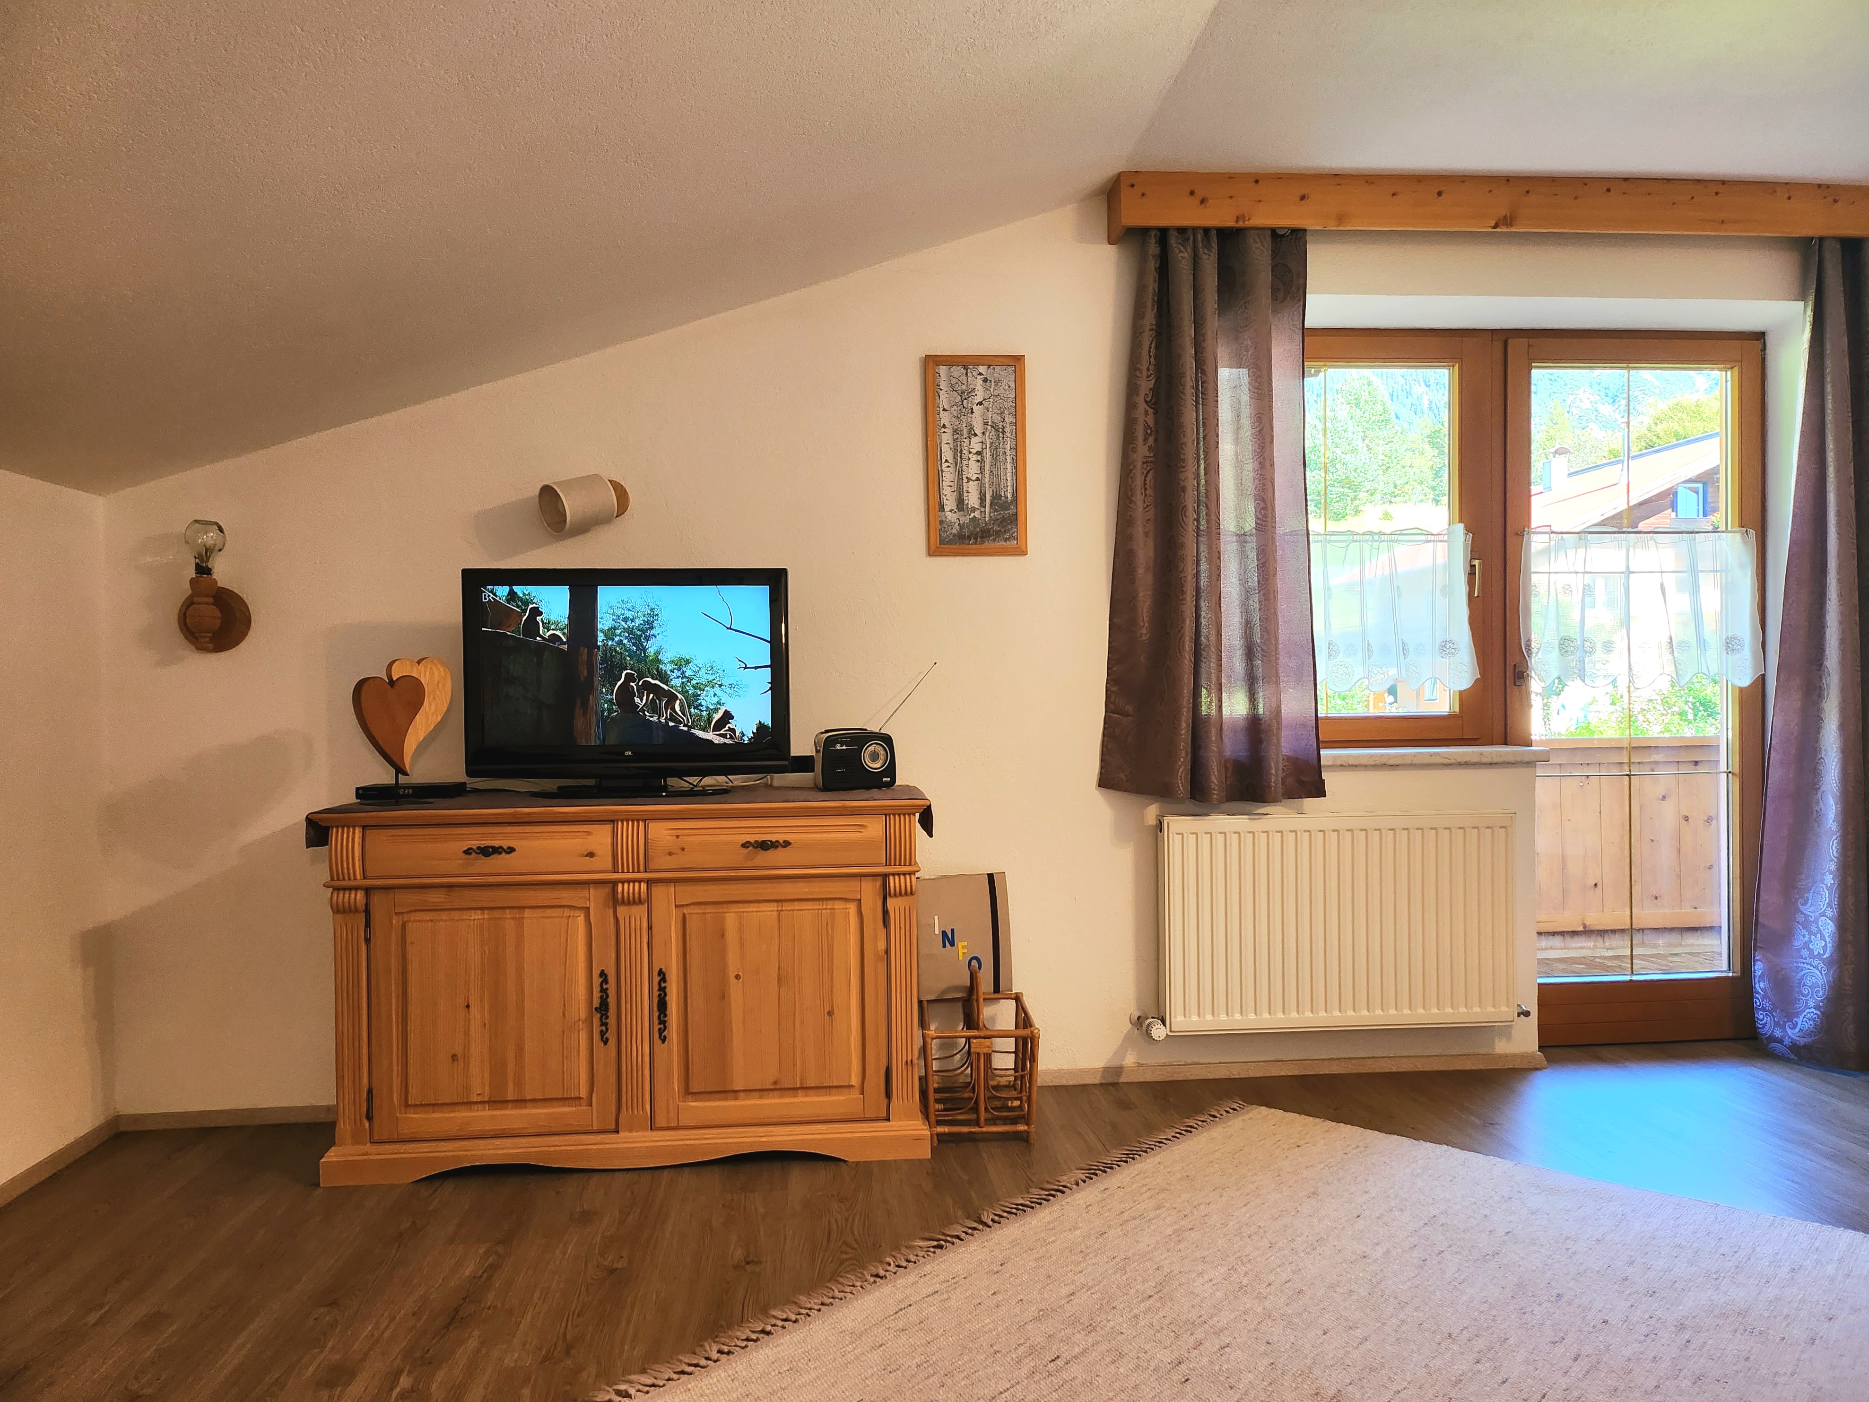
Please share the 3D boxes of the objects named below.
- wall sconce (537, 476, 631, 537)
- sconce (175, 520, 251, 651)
[{"bbox_3d":[-0.917,-0.510,3.401,0.218,0.149,0.200,-1,1,-4],"label":"wall sconce"},{"bbox_3d":[-1.870,-0.296,3.359,0.175,0.342,0.150,-1,1,-4],"label":"sconce"}]

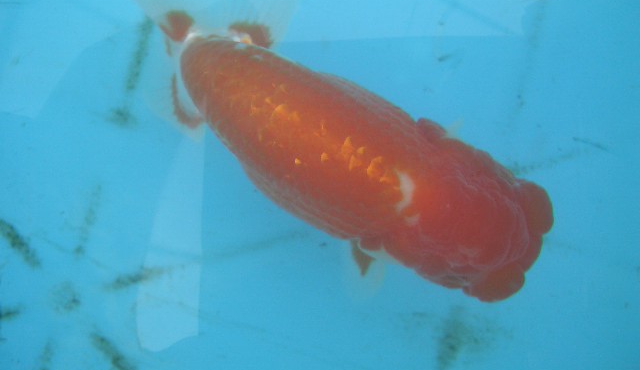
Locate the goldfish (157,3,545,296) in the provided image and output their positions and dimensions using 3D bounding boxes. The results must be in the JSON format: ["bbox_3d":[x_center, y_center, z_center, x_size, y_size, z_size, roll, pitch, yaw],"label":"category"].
[{"bbox_3d":[0.005,-0.014,0.300,0.205,0.078,0.075,28,80,6],"label":"goldfish"}]

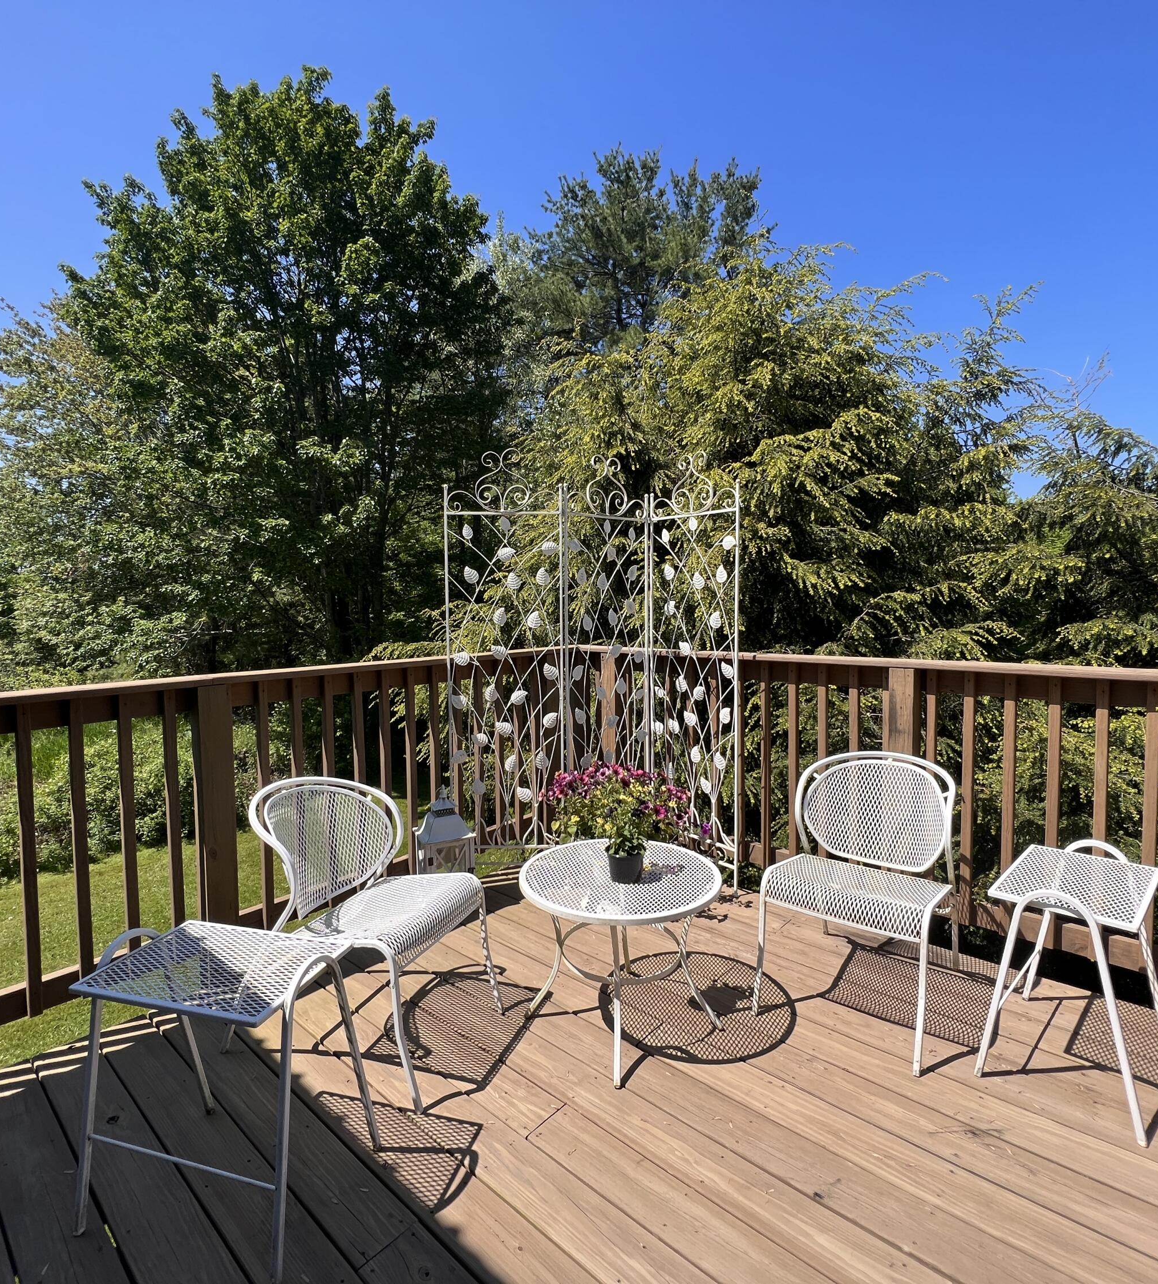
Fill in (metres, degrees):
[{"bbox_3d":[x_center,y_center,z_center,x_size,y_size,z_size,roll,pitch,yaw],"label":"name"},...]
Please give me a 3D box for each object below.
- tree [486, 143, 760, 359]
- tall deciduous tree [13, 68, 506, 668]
[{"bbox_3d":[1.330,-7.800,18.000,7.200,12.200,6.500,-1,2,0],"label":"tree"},{"bbox_3d":[-5.600,-4.200,11.300,8.000,11.700,7.200,-1,2,0],"label":"tall deciduous tree"}]

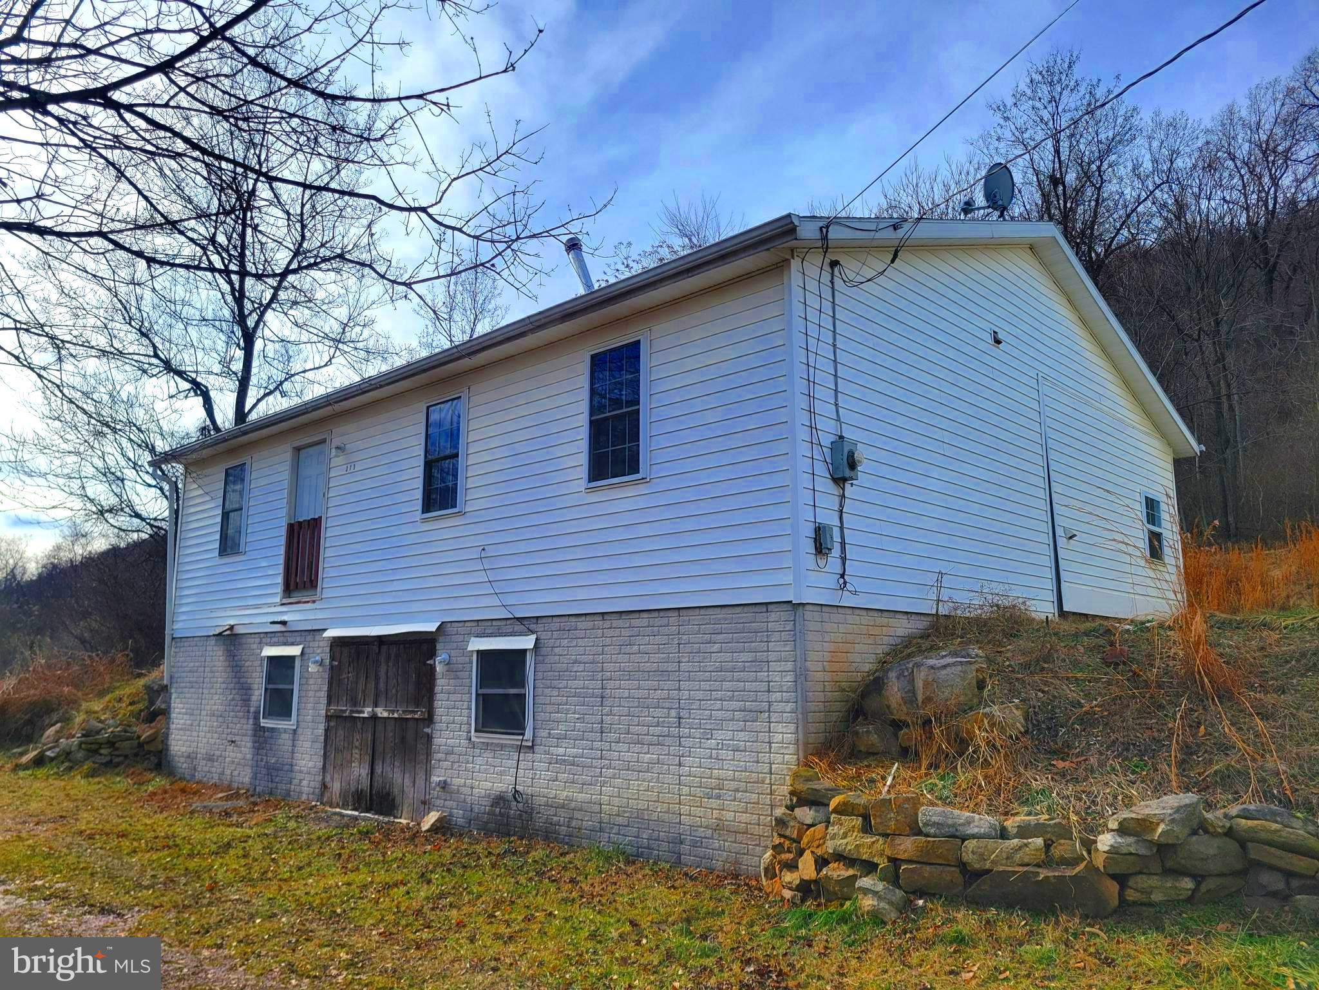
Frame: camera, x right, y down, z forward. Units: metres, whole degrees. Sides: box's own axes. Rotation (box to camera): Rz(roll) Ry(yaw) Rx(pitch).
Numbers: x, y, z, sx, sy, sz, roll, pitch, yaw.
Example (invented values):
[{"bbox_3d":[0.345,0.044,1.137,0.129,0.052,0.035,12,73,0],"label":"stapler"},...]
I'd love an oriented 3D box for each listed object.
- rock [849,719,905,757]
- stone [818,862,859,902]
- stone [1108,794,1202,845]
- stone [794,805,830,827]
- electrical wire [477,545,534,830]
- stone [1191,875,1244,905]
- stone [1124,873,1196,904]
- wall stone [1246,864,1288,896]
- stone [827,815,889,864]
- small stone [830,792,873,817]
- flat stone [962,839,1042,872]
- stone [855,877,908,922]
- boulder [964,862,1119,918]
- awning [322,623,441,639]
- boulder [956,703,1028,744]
[{"bbox_3d":[1.642,1.836,7.500,0.400,0.260,0.320,-3,-11,15],"label":"rock"},{"bbox_3d":[1.165,2.496,6.420,0.260,0.240,0.260,-2,-10,12],"label":"stone"},{"bbox_3d":[3.290,2.158,6.600,0.555,0.306,0.420,-2,-10,12],"label":"stone"},{"bbox_3d":[1.073,2.254,6.970,0.238,0.136,0.220,-4,-11,20],"label":"stone"},{"bbox_3d":[-1.560,1.792,9.725,0.950,2.680,0.140,-9,-14,42],"label":"electrical wire"},{"bbox_3d":[3.682,2.596,6.530,0.296,0.166,0.280,-1,-10,8],"label":"stone"},{"bbox_3d":[3.165,2.490,6.280,0.440,0.190,0.260,-1,-10,8],"label":"stone"},{"bbox_3d":[3.811,2.417,6.220,0.260,0.200,0.240,-2,-10,10],"label":"wall stone"},{"bbox_3d":[1.338,2.331,6.720,0.398,0.299,0.280,-4,-11,20],"label":"stone"},{"bbox_3d":[1.277,2.061,6.600,0.280,0.150,0.250,-3,-11,15],"label":"small stone"},{"bbox_3d":[2.256,2.368,6.520,0.507,0.191,0.300,-2,-10,9],"label":"flat stone"},{"bbox_3d":[1.401,2.546,6.250,0.325,0.248,0.270,-3,-11,15],"label":"stone"},{"bbox_3d":[2.445,2.528,6.360,0.943,0.288,0.420,-4,-11,24],"label":"boulder"},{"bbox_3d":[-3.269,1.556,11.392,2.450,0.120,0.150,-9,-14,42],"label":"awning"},{"bbox_3d":[2.478,1.700,7.400,0.500,0.280,0.360,-2,-10,10],"label":"boulder"}]

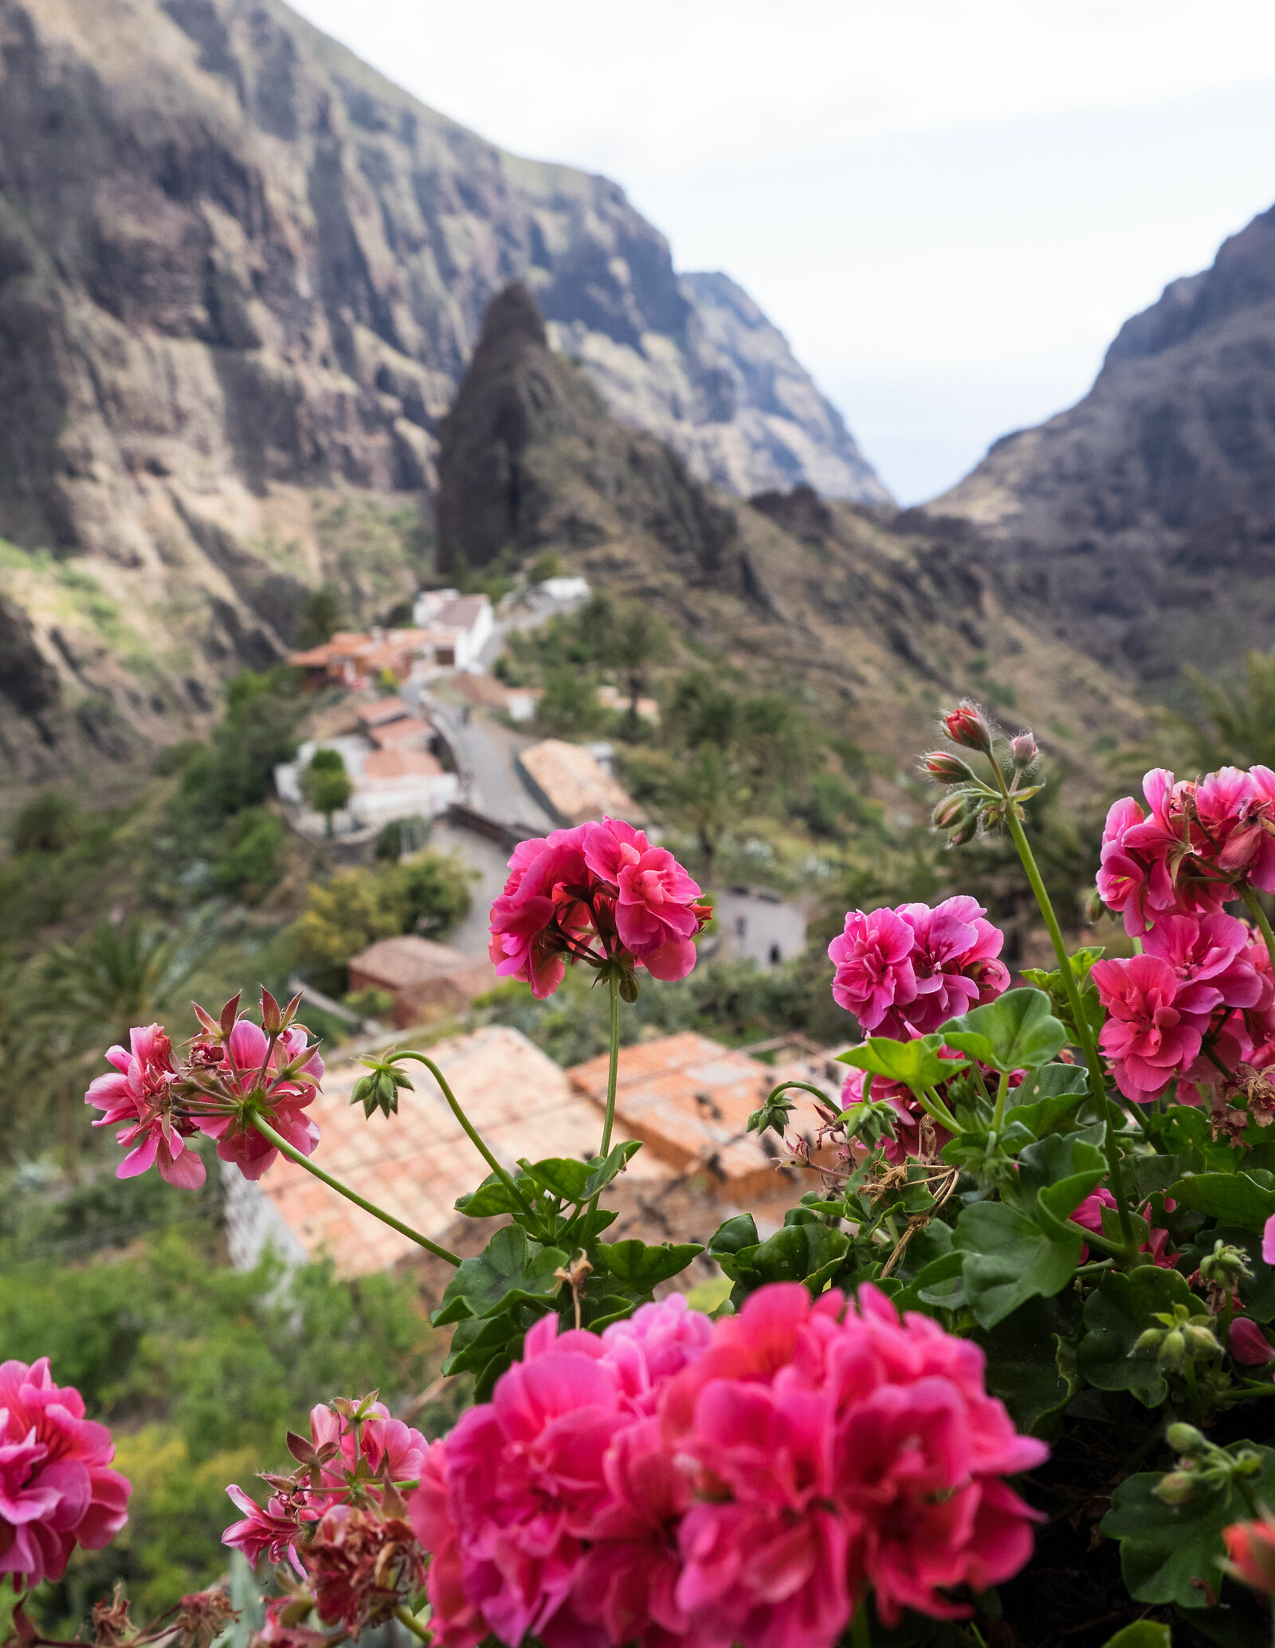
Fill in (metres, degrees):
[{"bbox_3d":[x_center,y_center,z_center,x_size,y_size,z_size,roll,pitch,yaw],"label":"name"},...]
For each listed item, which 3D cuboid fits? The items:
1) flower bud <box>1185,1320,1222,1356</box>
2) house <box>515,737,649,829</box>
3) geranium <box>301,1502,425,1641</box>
[{"bbox_3d":[0.182,0.165,0.460,0.013,0.008,0.008,35,-7,12],"label":"flower bud"},{"bbox_3d":[-3.779,-2.705,98.000,6.400,3.800,12.500,-5,18,-15],"label":"house"},{"bbox_3d":[-0.084,0.229,0.440,0.036,0.036,0.032,0,17,0],"label":"geranium"}]

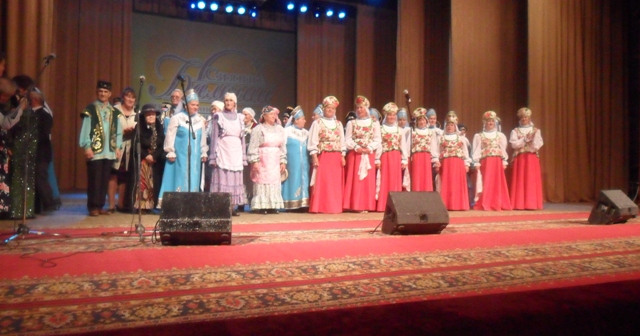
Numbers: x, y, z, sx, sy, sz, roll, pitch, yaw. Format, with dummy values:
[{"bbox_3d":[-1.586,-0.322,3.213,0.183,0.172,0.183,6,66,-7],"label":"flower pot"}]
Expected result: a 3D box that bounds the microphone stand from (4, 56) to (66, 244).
[{"bbox_3d":[-2.770,-0.200,4.860,0.600,1.760,0.560,1,0,-22],"label":"microphone stand"}]

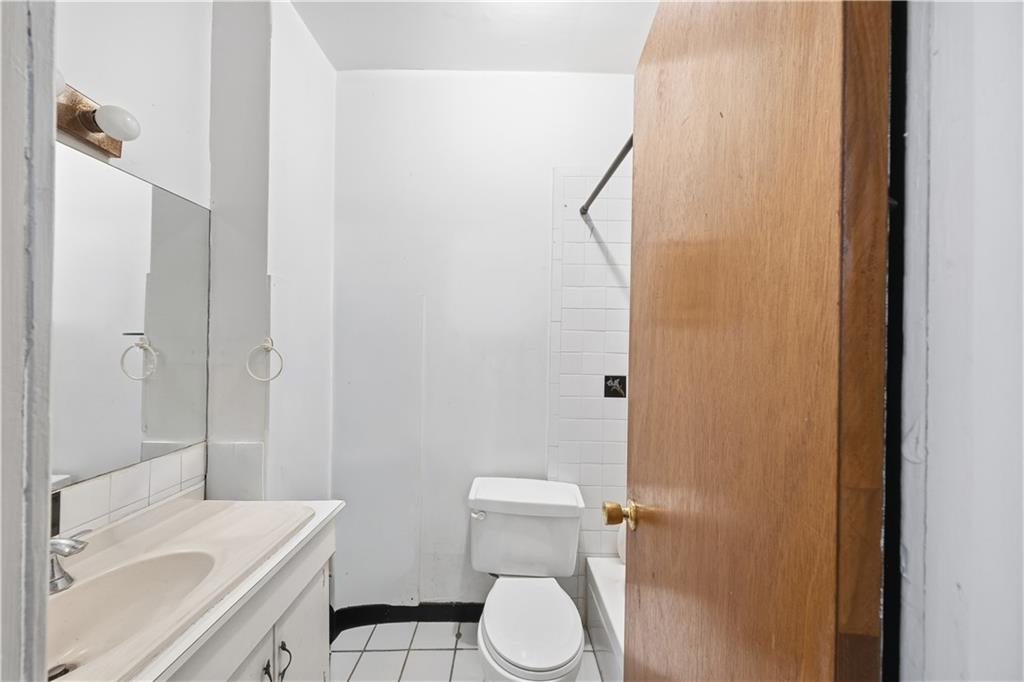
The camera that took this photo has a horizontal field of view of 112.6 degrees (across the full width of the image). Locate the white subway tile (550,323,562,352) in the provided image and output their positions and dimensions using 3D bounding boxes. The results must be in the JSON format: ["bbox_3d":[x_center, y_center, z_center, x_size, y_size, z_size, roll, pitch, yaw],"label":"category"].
[{"bbox_3d":[0.217,-0.021,1.692,0.050,0.151,0.010,1,-1,1],"label":"white subway tile"}]

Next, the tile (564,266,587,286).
[{"bbox_3d":[0.307,-0.323,1.696,0.108,0.108,0.010,1,0,0],"label":"tile"}]

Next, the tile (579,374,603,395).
[{"bbox_3d":[0.399,0.221,1.690,0.108,0.108,0.010,1,0,-1],"label":"tile"}]

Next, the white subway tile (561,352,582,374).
[{"bbox_3d":[0.292,0.108,1.689,0.108,0.108,0.010,1,-1,1],"label":"white subway tile"}]

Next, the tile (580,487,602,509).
[{"bbox_3d":[0.389,0.767,1.674,0.107,0.107,0.010,1,0,0],"label":"tile"}]

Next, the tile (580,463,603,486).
[{"bbox_3d":[0.393,0.663,1.687,0.108,0.108,0.010,1,0,-1],"label":"tile"}]

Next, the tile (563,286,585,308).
[{"bbox_3d":[0.306,-0.214,1.696,0.108,0.108,0.010,1,0,0],"label":"tile"}]

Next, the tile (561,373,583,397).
[{"bbox_3d":[0.296,0.221,1.696,0.108,0.108,0.010,1,0,0],"label":"tile"}]

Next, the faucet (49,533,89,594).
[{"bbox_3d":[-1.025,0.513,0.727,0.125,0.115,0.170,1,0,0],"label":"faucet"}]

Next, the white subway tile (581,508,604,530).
[{"bbox_3d":[0.384,0.873,1.679,0.108,0.108,0.010,1,-1,1],"label":"white subway tile"}]

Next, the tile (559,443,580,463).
[{"bbox_3d":[0.285,0.552,1.687,0.108,0.108,0.010,1,0,-1],"label":"tile"}]

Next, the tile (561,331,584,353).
[{"bbox_3d":[0.296,0.004,1.680,0.107,0.107,0.010,1,0,0],"label":"tile"}]

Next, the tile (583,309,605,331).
[{"bbox_3d":[0.406,-0.108,1.691,0.108,0.108,0.010,1,-1,1],"label":"tile"}]

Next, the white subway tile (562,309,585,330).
[{"bbox_3d":[0.300,-0.104,1.692,0.108,0.108,0.010,1,0,-1],"label":"white subway tile"}]

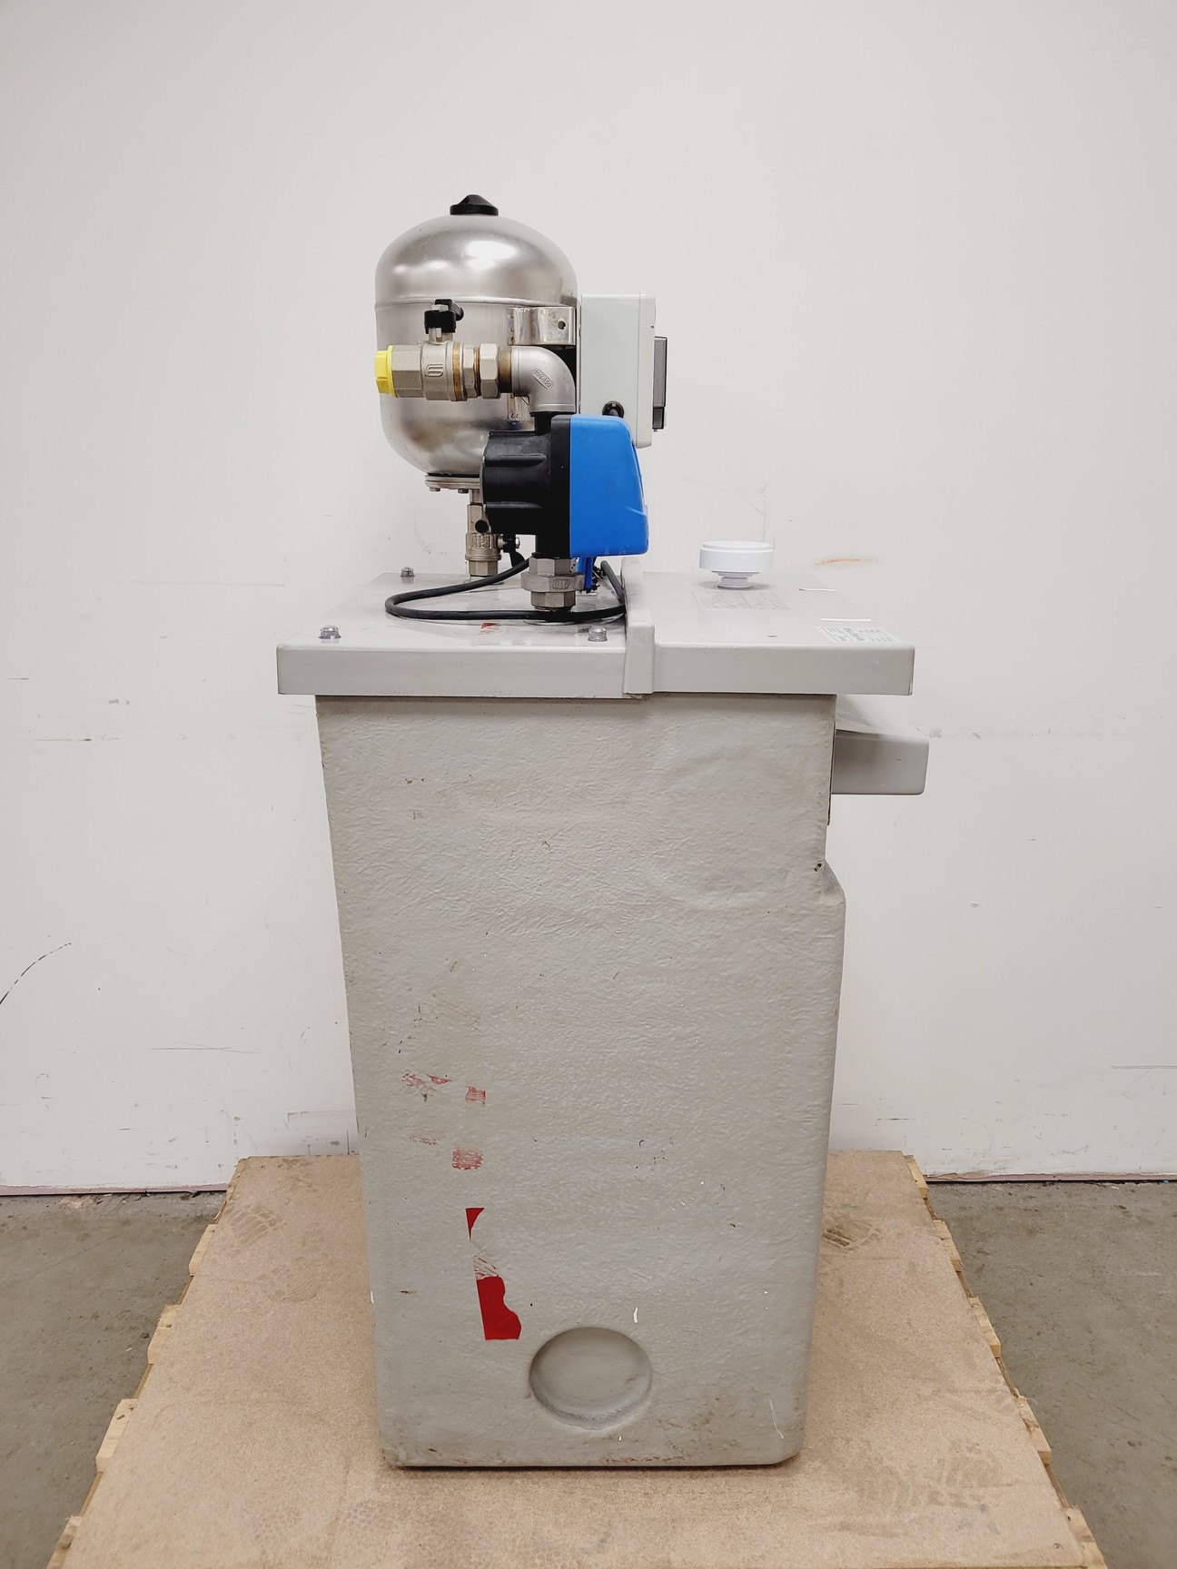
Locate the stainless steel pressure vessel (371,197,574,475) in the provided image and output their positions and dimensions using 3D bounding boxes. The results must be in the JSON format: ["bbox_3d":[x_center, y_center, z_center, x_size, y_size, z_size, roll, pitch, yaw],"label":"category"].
[{"bbox_3d":[-0.133,-0.528,1.406,0.239,0.319,0.239,0,17,0],"label":"stainless steel pressure vessel"}]

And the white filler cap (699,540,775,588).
[{"bbox_3d":[0.182,-0.268,1.445,0.090,0.052,0.090,0,17,0],"label":"white filler cap"}]

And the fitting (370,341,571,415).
[{"bbox_3d":[-0.114,-0.404,1.177,0.199,0.074,0.059,0,17,0],"label":"fitting"}]

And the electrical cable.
[{"bbox_3d":[-0.088,-0.221,1.314,0.265,0.041,0.268,0,17,0],"label":"electrical cable"}]

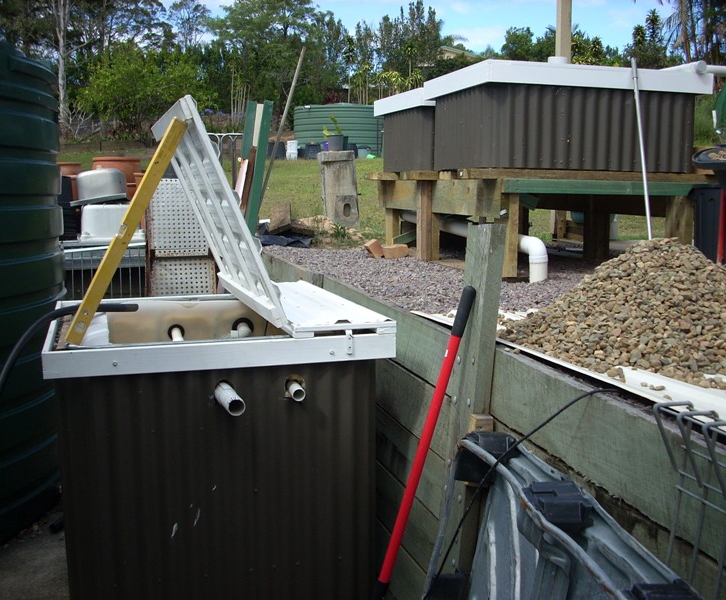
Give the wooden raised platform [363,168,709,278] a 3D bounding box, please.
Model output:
[{"bbox_3d":[0.967,-0.503,5.305,1.431,0.553,1.796,-2,8,-16],"label":"wooden raised platform"}]

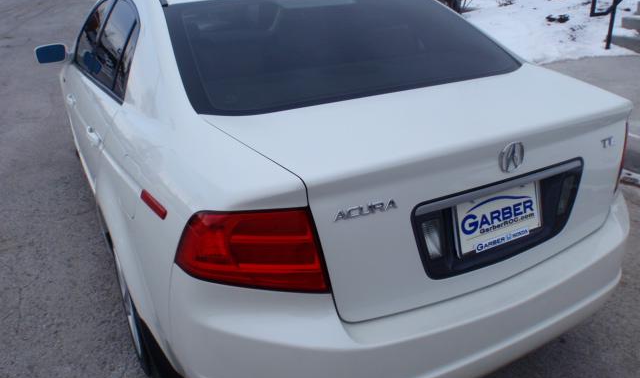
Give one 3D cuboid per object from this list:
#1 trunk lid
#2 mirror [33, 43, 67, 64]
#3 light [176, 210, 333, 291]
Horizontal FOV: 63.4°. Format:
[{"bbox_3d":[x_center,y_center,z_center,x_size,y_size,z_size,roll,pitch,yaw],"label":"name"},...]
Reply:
[{"bbox_3d":[0.371,-0.048,1.650,1.270,0.460,0.630,-14,27,-25],"label":"trunk lid"},{"bbox_3d":[-1.717,-0.867,3.310,0.210,0.130,0.120,-14,27,-25],"label":"mirror"},{"bbox_3d":[-0.166,0.146,1.212,0.330,0.230,0.200,-9,25,-16],"label":"light"}]

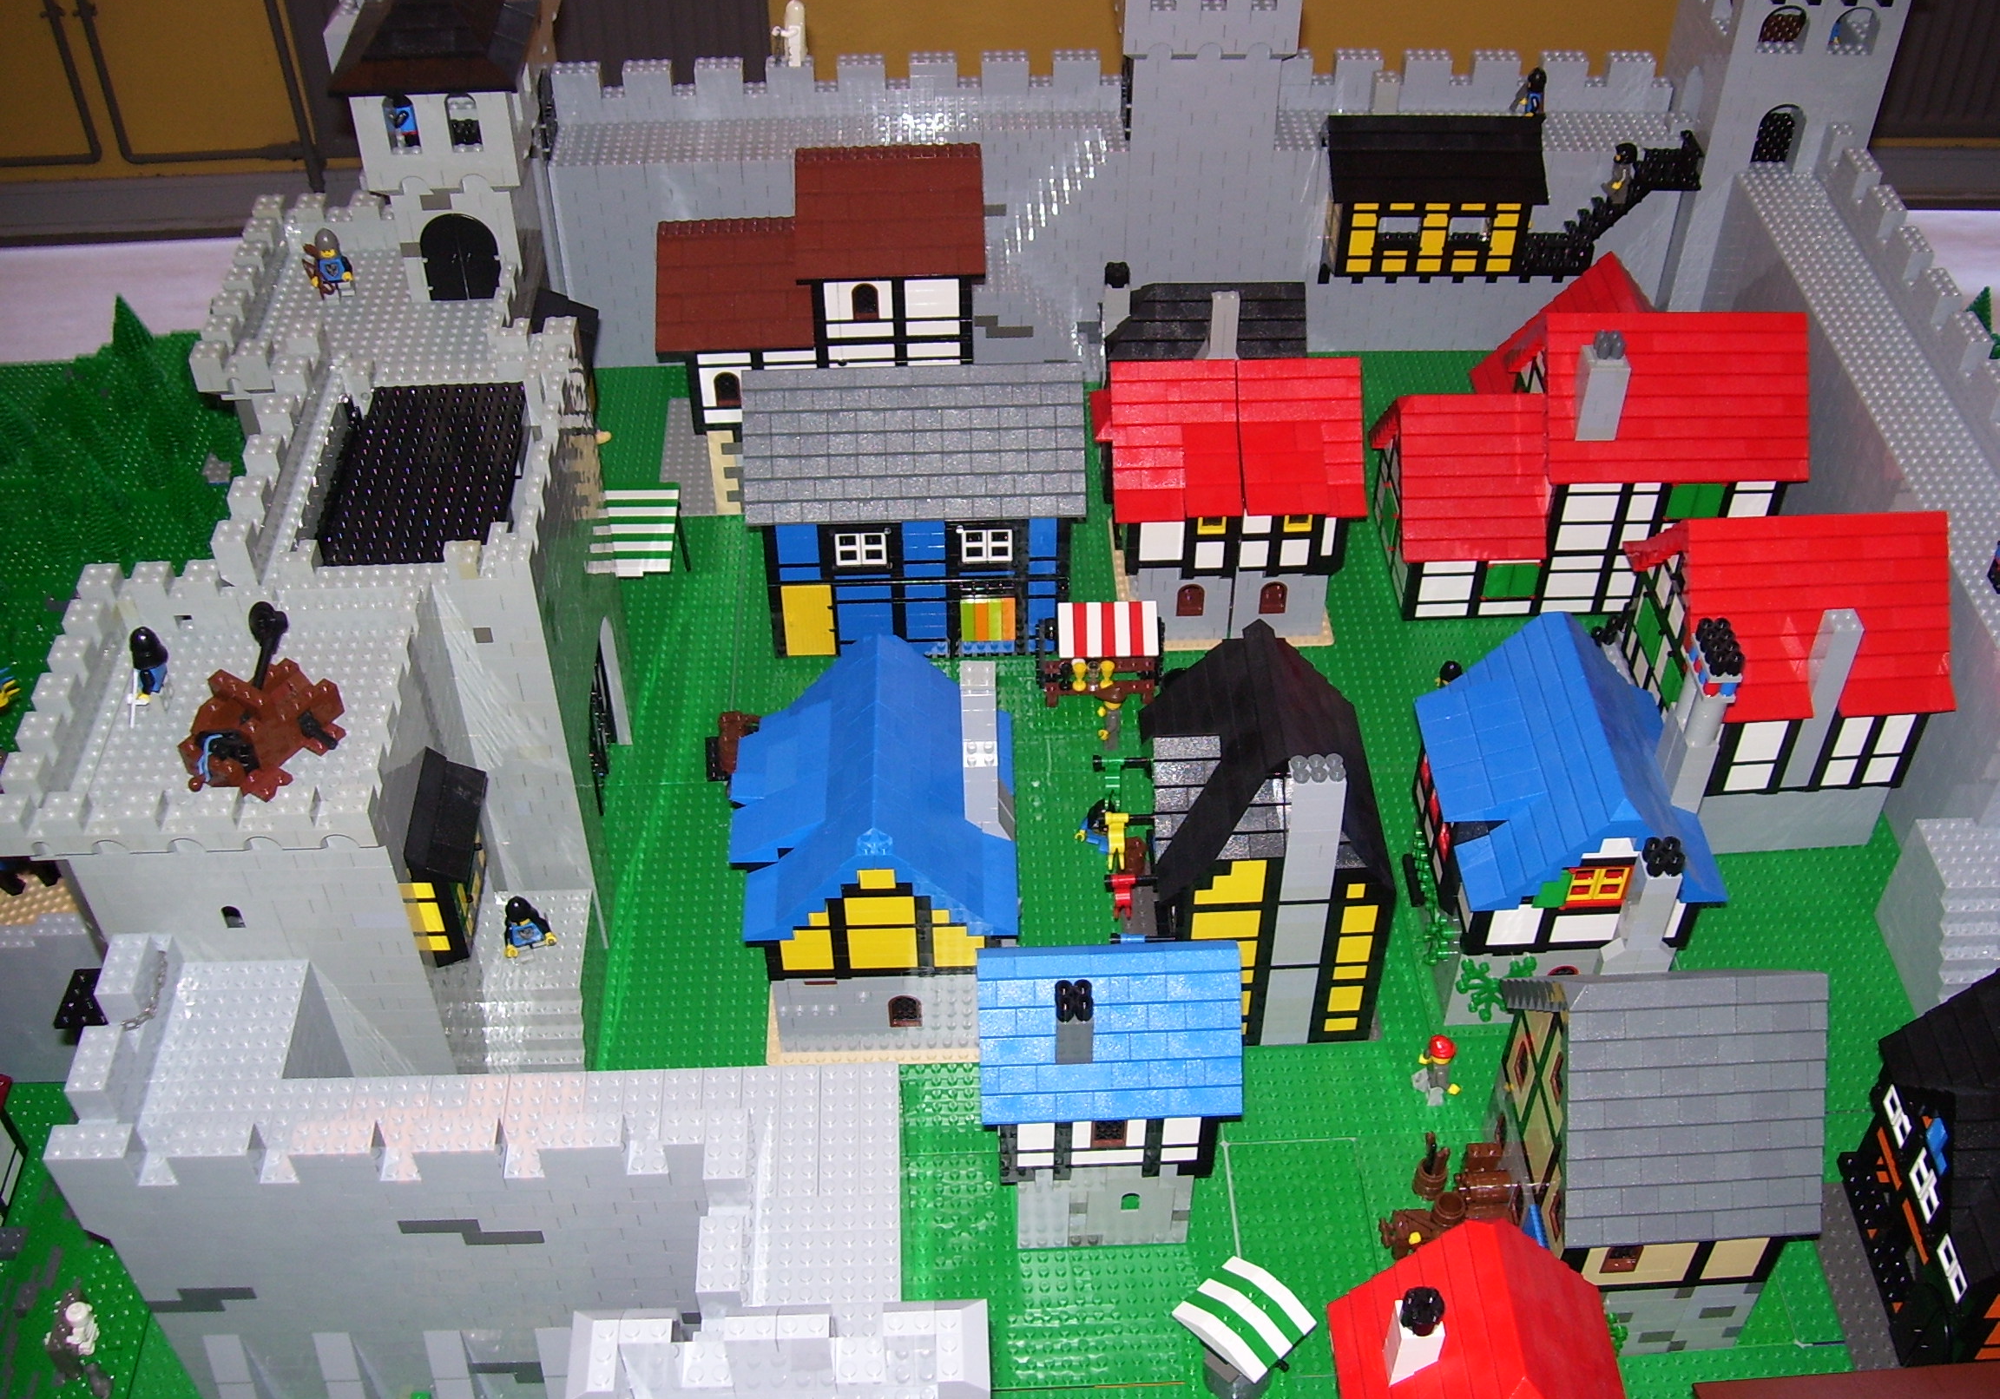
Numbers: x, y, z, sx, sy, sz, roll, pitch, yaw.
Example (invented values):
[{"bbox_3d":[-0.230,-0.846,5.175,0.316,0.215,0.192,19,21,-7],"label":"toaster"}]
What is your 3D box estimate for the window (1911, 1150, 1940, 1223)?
[{"bbox_3d":[0.423,0.221,0.943,0.005,0.025,0.029,-2,44,-1],"label":"window"}]

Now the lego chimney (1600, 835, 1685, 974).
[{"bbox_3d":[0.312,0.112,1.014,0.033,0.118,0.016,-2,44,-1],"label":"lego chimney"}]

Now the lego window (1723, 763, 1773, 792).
[{"bbox_3d":[0.403,0.040,1.119,0.025,0.019,0.006,-2,44,-1],"label":"lego window"}]

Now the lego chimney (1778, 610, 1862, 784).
[{"bbox_3d":[0.428,0.000,1.089,0.017,0.118,0.016,-2,44,-1],"label":"lego chimney"}]

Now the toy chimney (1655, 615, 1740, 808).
[{"bbox_3d":[0.341,0.009,1.016,0.016,0.105,0.032,-2,44,-1],"label":"toy chimney"}]

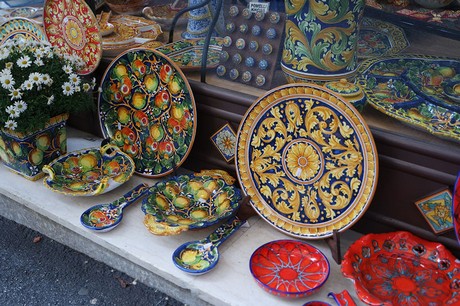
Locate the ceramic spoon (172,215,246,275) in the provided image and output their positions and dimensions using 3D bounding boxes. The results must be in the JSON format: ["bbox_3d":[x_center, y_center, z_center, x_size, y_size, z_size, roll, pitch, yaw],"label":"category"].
[{"bbox_3d":[-0.045,0.253,1.403,0.122,0.034,0.272,18,33,29],"label":"ceramic spoon"}]

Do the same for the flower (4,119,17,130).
[{"bbox_3d":[-0.696,-0.089,1.625,0.039,0.039,0.014,-7,5,-15],"label":"flower"}]

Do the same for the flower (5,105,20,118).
[{"bbox_3d":[-0.708,-0.134,1.670,0.044,0.044,0.016,-14,-1,-21],"label":"flower"}]

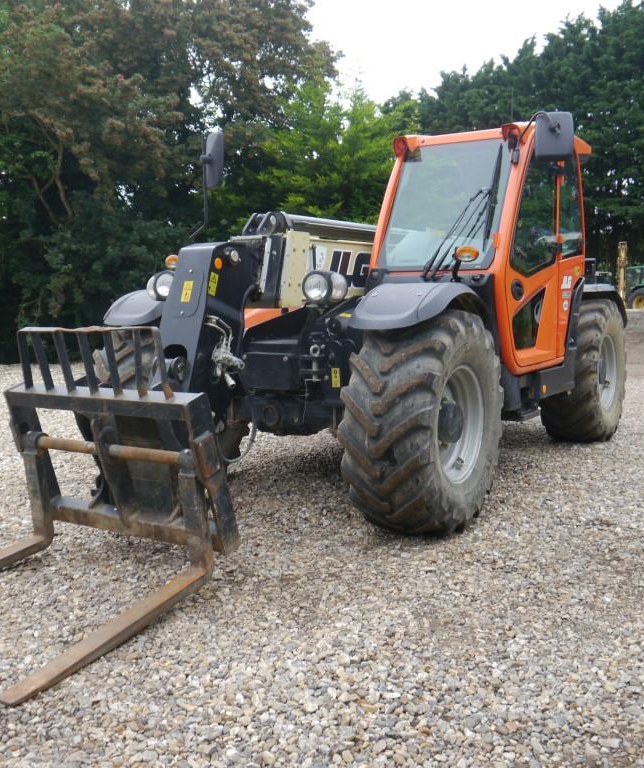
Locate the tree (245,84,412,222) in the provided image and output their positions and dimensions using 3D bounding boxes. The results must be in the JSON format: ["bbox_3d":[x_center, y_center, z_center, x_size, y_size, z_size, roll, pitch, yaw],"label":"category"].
[{"bbox_3d":[0.183,-4.412,21.780,4.600,7.000,4.400,-1,6,0],"label":"tree"}]

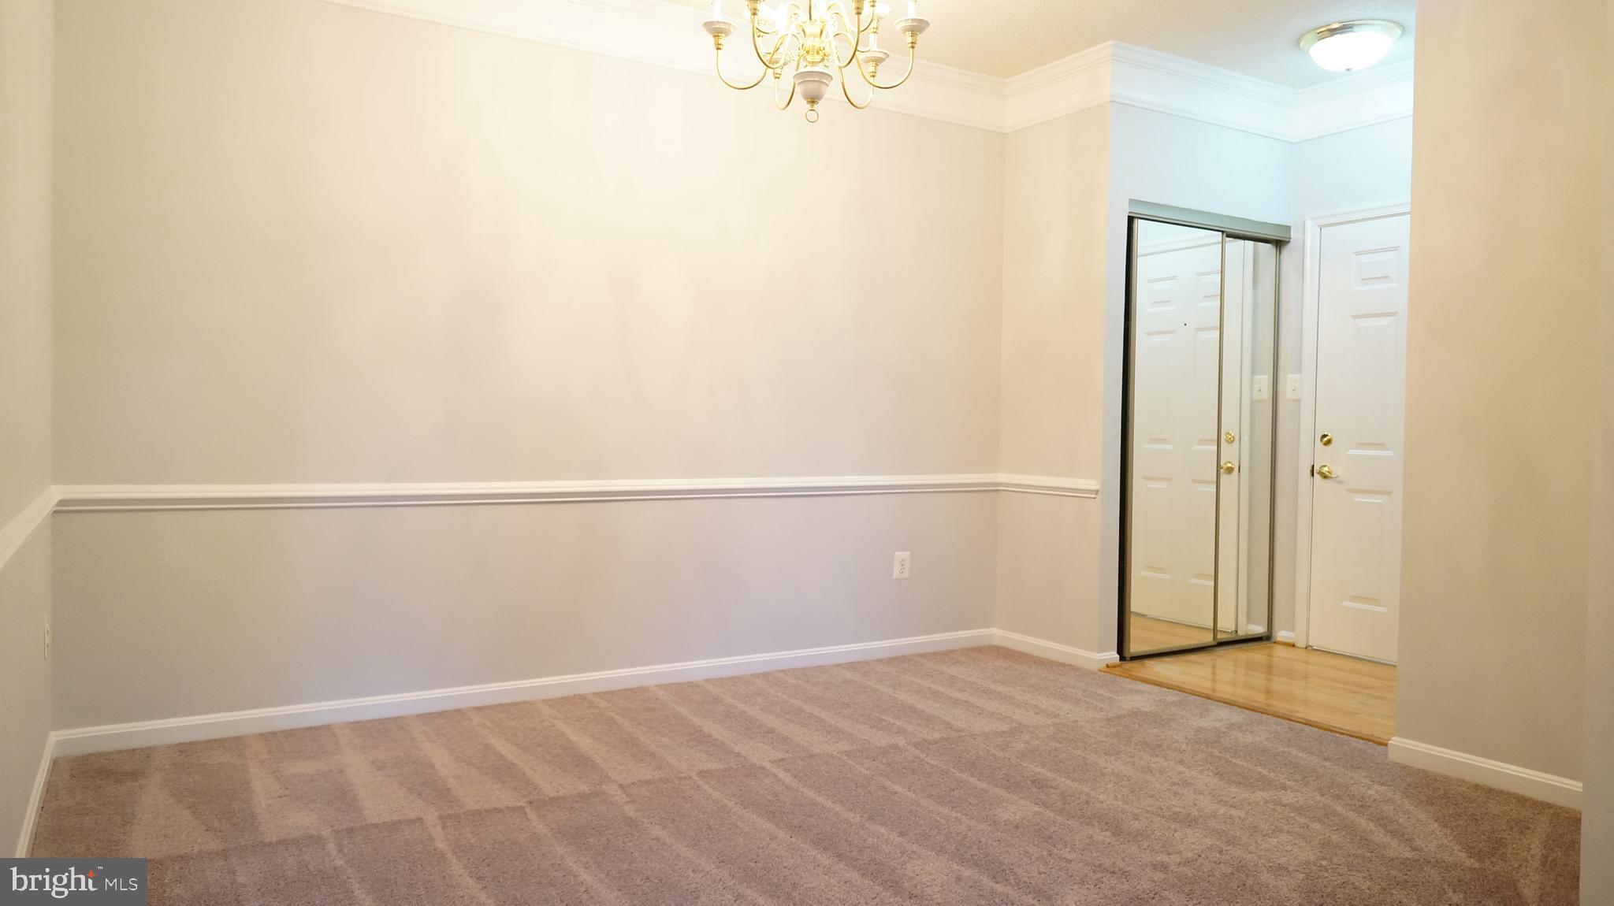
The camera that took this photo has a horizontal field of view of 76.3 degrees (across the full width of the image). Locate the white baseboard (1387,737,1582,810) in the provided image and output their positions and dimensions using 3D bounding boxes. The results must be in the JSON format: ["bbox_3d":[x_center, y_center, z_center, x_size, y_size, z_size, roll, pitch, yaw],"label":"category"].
[{"bbox_3d":[2.039,0.959,3.098,0.020,0.075,0.533,0,2,-33],"label":"white baseboard"}]

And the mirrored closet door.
[{"bbox_3d":[1.916,-0.062,4.938,1.076,2.000,0.060,0,2,-30],"label":"mirrored closet door"}]

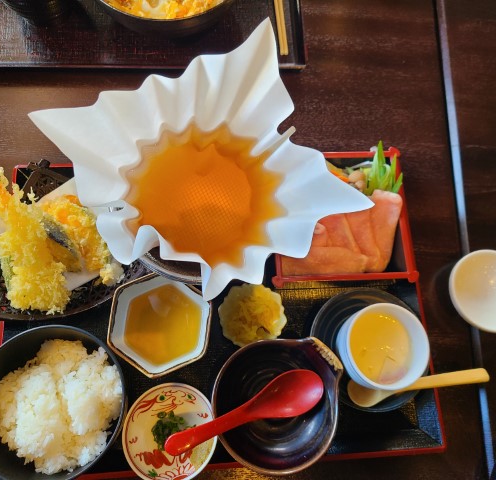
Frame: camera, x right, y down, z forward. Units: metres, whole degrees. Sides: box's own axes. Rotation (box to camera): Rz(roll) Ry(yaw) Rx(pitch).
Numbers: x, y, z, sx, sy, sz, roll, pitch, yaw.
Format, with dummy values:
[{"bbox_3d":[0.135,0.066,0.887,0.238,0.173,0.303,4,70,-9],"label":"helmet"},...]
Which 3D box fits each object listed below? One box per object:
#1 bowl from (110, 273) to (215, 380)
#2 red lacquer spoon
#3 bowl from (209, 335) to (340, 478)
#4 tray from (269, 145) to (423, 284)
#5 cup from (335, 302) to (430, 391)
[{"bbox_3d":[-0.088,0.088,0.484,0.108,0.042,0.089,27,74,6],"label":"bowl"},{"bbox_3d":[-0.001,0.157,0.437,0.156,0.030,0.047,-13,74,-22],"label":"red lacquer spoon"},{"bbox_3d":[0.028,0.155,0.462,0.127,0.055,0.113,-42,79,-13],"label":"bowl"},{"bbox_3d":[0.095,-0.022,0.524,0.143,0.042,0.145,-2,73,-3],"label":"tray"},{"bbox_3d":[0.127,0.105,0.467,0.076,0.065,0.076,1,73,-2],"label":"cup"}]

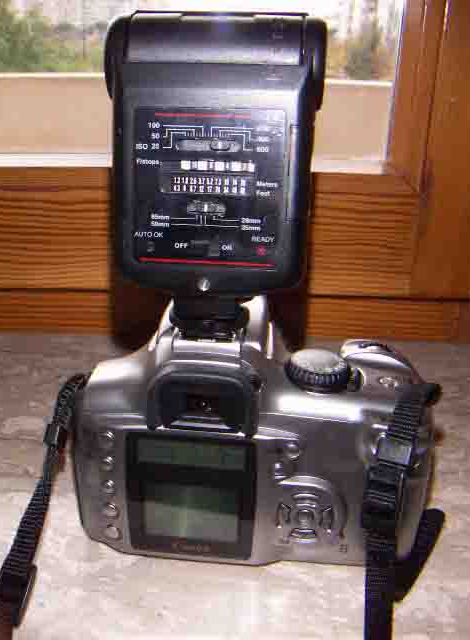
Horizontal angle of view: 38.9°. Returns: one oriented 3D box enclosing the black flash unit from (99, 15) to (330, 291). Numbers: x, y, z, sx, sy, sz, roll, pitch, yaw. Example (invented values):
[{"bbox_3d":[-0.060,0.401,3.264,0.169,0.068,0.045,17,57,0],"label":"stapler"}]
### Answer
[{"bbox_3d":[-0.005,-0.062,0.259,0.072,0.104,0.078,3,25,3],"label":"black flash unit"}]

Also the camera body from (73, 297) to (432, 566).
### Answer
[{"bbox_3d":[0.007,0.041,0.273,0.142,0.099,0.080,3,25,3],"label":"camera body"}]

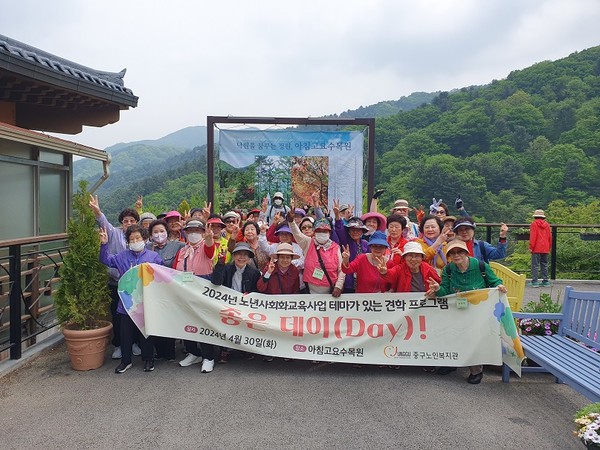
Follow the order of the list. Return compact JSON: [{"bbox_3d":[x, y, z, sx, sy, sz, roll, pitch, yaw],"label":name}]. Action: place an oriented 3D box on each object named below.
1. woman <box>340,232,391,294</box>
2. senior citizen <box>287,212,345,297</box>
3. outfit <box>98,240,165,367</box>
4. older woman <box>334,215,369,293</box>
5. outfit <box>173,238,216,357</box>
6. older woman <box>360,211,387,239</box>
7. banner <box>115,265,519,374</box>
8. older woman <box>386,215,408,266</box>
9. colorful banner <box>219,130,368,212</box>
[{"bbox_3d":[0.724,0.761,4.834,0.560,1.420,0.460,0,2,3],"label":"woman"},{"bbox_3d":[0.167,0.602,4.849,0.600,1.660,0.420,0,2,0],"label":"senior citizen"},{"bbox_3d":[-1.740,0.783,4.654,0.610,1.210,0.420,0,2,-11],"label":"outfit"},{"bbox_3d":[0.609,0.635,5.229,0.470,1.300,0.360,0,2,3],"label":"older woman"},{"bbox_3d":[-1.089,0.753,4.653,0.450,1.230,0.380,0,2,-7],"label":"outfit"},{"bbox_3d":[0.898,0.628,5.430,0.480,1.560,0.340,0,2,6],"label":"older woman"},{"bbox_3d":[0.130,0.889,4.378,3.880,0.940,0.280,0,2,5],"label":"banner"},{"bbox_3d":[1.078,0.656,4.981,0.480,1.540,0.360,0,2,6],"label":"older woman"},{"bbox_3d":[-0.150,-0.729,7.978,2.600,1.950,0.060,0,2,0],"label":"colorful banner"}]

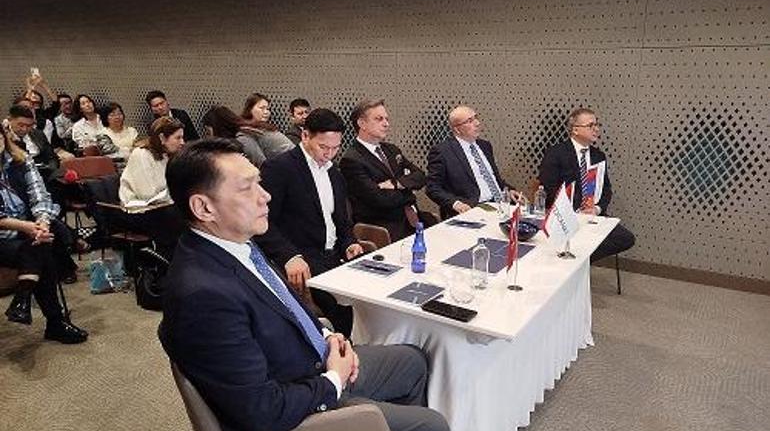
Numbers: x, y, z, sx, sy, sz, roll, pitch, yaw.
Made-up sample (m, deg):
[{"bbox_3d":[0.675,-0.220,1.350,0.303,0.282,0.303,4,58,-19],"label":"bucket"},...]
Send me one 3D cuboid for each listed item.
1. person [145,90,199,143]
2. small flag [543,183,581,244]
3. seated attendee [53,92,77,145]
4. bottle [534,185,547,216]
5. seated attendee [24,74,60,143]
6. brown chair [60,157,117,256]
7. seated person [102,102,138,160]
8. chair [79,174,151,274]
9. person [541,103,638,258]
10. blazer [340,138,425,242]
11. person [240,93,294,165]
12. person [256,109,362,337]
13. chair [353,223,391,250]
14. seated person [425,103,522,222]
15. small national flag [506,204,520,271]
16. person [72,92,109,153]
[{"bbox_3d":[-2.038,-0.477,5.125,0.780,1.320,0.540,11,17,37],"label":"person"},{"bbox_3d":[0.729,-0.004,2.192,0.155,0.265,0.080,7,15,24],"label":"small flag"},{"bbox_3d":[-3.530,-0.692,6.132,0.750,1.300,0.500,9,17,32],"label":"seated attendee"},{"bbox_3d":[0.862,-0.093,2.926,0.057,0.168,0.057,9,16,32],"label":"bottle"},{"bbox_3d":[-3.366,-0.613,5.354,0.750,1.460,0.520,11,17,37],"label":"seated attendee"},{"bbox_3d":[-2.584,-0.091,4.793,0.540,0.800,0.540,9,17,32],"label":"brown chair"},{"bbox_3d":[-2.589,-0.462,5.317,0.750,1.260,0.500,9,17,32],"label":"seated person"},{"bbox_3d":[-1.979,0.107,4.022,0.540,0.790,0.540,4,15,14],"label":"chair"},{"bbox_3d":[1.231,-0.025,3.432,0.740,1.280,0.540,10,17,36],"label":"person"},{"bbox_3d":[-0.034,-0.130,3.073,0.420,0.660,0.540,11,18,36],"label":"blazer"},{"bbox_3d":[-0.885,-0.273,4.337,0.780,1.310,0.520,9,16,32],"label":"person"},{"bbox_3d":[-0.300,0.213,2.489,0.580,1.360,0.800,-12,19,-41],"label":"person"},{"bbox_3d":[-0.047,0.251,3.242,0.600,0.820,0.600,9,16,32],"label":"chair"},{"bbox_3d":[0.552,-0.039,3.577,0.580,1.320,0.800,-12,19,-41],"label":"seated person"},{"bbox_3d":[0.479,0.082,1.990,0.070,0.260,0.040,1,14,3],"label":"small national flag"},{"bbox_3d":[-2.972,-0.575,5.567,0.780,1.290,0.500,11,17,37],"label":"person"}]

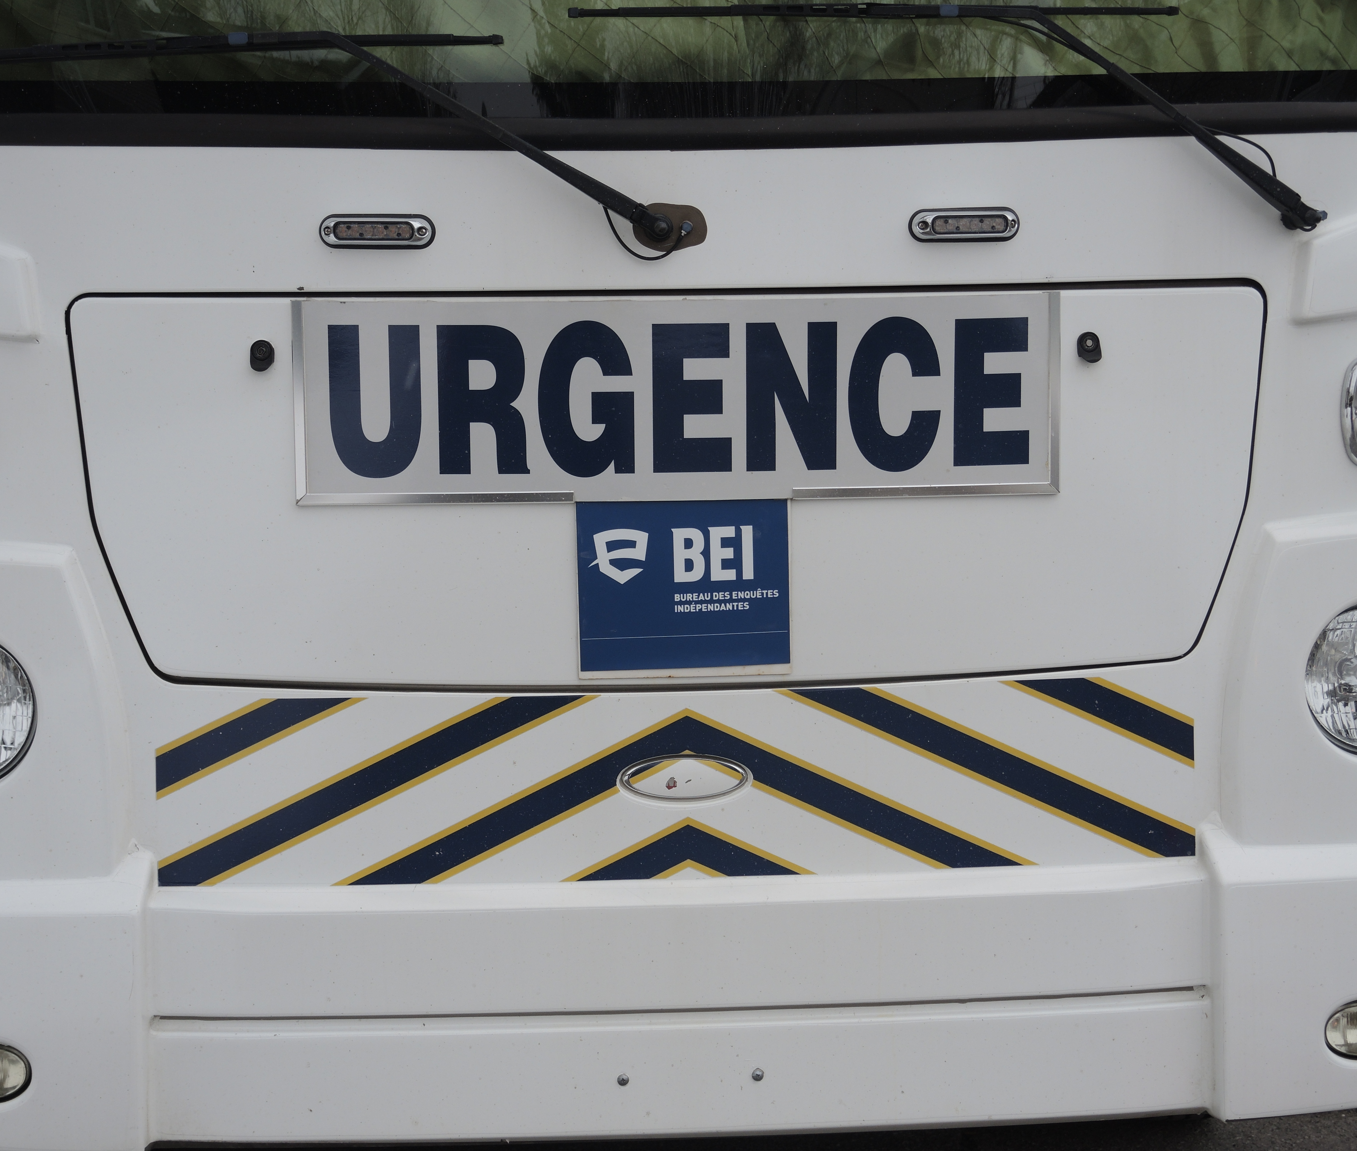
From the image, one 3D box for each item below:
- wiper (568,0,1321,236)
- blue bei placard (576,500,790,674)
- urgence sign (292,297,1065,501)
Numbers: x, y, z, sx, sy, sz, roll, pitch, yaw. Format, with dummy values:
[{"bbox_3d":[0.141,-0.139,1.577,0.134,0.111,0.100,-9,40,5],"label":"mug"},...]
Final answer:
[{"bbox_3d":[0.328,-0.561,3.584,0.914,0.287,0.140,-1,6,-4],"label":"wiper"},{"bbox_3d":[0.006,0.016,3.494,0.254,0.213,0.010,-1,6,-4],"label":"blue bei placard"},{"bbox_3d":[0.003,-0.210,3.470,0.912,0.244,0.022,-1,6,-4],"label":"urgence sign"}]

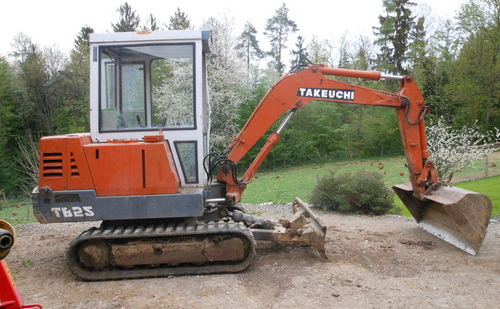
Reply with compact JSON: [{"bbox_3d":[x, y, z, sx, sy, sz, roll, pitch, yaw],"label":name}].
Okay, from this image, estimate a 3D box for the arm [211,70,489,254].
[{"bbox_3d":[1.054,0.007,4.777,2.870,2.100,1.200,-2,5,-5],"label":"arm"}]

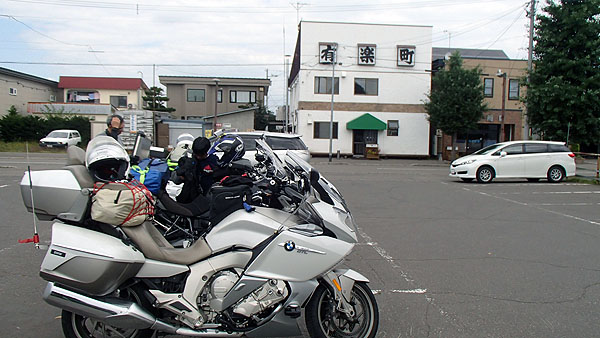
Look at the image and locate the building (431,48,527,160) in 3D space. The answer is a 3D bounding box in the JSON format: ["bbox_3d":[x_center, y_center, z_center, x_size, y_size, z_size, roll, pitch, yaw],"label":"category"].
[{"bbox_3d":[14.577,-5.363,41.862,7.980,8.390,10.000,1,4,-6],"label":"building"}]

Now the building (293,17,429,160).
[{"bbox_3d":[4.833,-6.774,41.494,10.720,10.610,11.000,1,4,-6],"label":"building"}]

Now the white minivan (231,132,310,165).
[{"bbox_3d":[-2.144,-0.265,13.000,4.700,1.660,1.740,1,4,-6],"label":"white minivan"}]

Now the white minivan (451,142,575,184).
[{"bbox_3d":[8.116,-0.337,17.100,4.590,1.590,1.700,0,4,-9],"label":"white minivan"}]

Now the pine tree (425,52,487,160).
[{"bbox_3d":[11.690,-4.672,33.500,4.400,7.800,4.400,1,4,-6],"label":"pine tree"}]

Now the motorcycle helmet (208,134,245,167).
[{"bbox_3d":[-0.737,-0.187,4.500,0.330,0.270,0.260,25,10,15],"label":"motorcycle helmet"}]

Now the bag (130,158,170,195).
[{"bbox_3d":[-1.371,0.051,4.100,0.340,0.300,0.420,1,4,-6],"label":"bag"}]

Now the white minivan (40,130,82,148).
[{"bbox_3d":[-18.504,-2.220,34.500,1.660,1.460,4.200,1,4,-7],"label":"white minivan"}]

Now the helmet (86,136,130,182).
[{"bbox_3d":[-1.341,-0.074,3.120,0.270,0.300,0.320,-2,5,-37],"label":"helmet"}]

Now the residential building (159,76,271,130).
[{"bbox_3d":[-8.657,-5.630,47.742,10.500,7.060,8.500,1,4,-6],"label":"residential building"}]

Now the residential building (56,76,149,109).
[{"bbox_3d":[-20.259,-5.763,48.620,8.050,7.260,8.500,1,4,-6],"label":"residential building"}]

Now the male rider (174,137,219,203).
[{"bbox_3d":[-1.001,0.420,4.350,0.520,1.480,0.520,1,4,3],"label":"male rider"}]

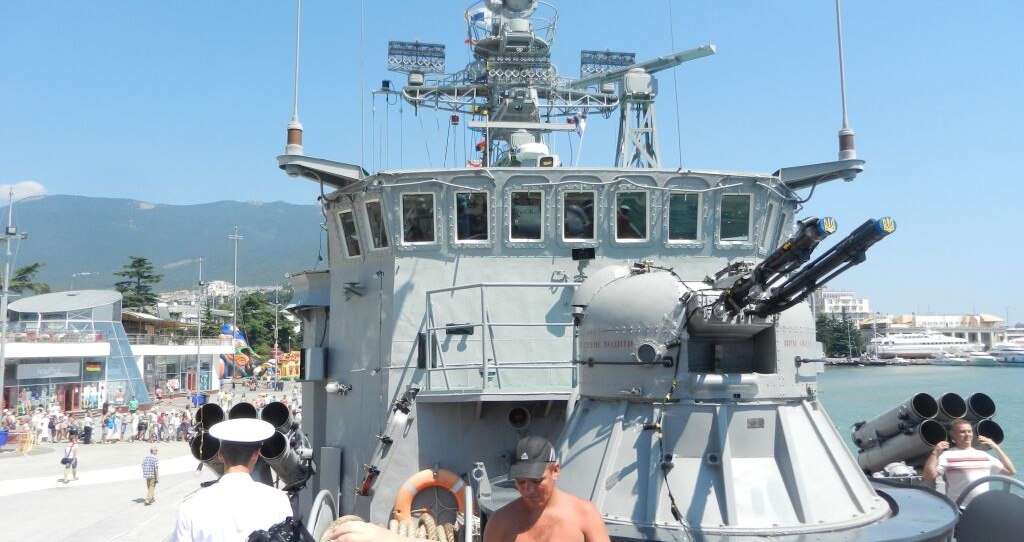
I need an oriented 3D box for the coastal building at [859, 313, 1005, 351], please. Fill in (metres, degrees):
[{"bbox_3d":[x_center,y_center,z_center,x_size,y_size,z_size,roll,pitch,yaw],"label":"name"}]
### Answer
[{"bbox_3d":[113.996,16.768,200.000,37.000,10.500,15.000,-2,-6,12],"label":"coastal building"}]

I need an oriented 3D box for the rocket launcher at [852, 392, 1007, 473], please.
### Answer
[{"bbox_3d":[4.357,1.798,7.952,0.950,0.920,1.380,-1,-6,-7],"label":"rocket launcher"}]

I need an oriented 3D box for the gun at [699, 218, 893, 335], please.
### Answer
[{"bbox_3d":[1.554,0.059,4.124,0.460,0.300,1.480,-1,-20,-7],"label":"gun"}]

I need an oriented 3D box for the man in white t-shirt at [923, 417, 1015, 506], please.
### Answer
[{"bbox_3d":[3.652,2.041,5.817,0.640,1.720,0.380,-4,-6,24],"label":"man in white t-shirt"}]

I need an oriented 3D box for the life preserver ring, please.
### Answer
[{"bbox_3d":[-0.703,2.202,6.800,0.740,0.740,0.110,-1,-6,-7],"label":"life preserver ring"}]

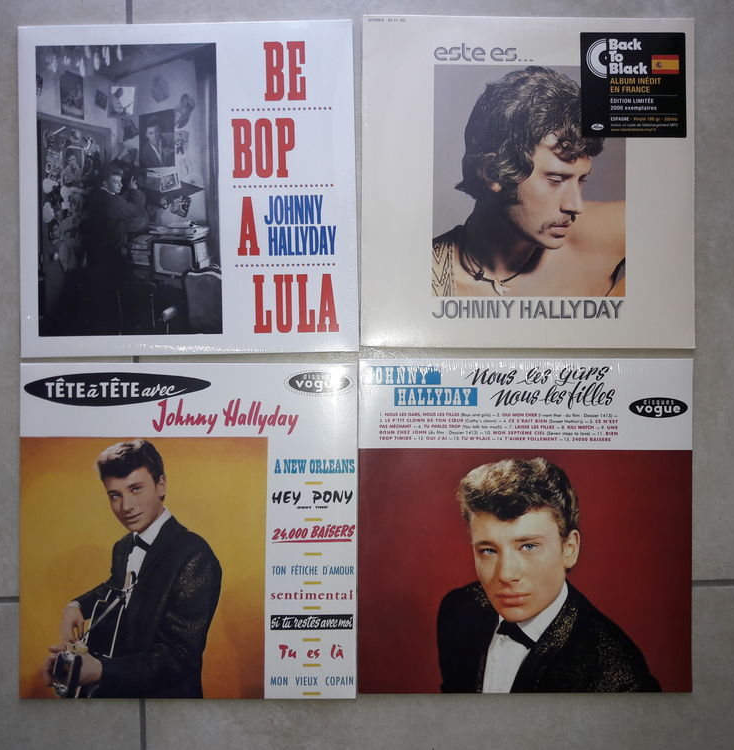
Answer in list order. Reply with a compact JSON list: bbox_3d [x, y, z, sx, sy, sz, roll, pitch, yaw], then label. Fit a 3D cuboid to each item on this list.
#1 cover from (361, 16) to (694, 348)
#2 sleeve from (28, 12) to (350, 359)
[{"bbox_3d":[0.153,-0.184,0.769,0.315,0.005,0.315,0,89,0],"label":"cover"},{"bbox_3d":[-0.169,-0.177,0.766,0.315,0.005,0.315,-1,89,-1],"label":"sleeve"}]

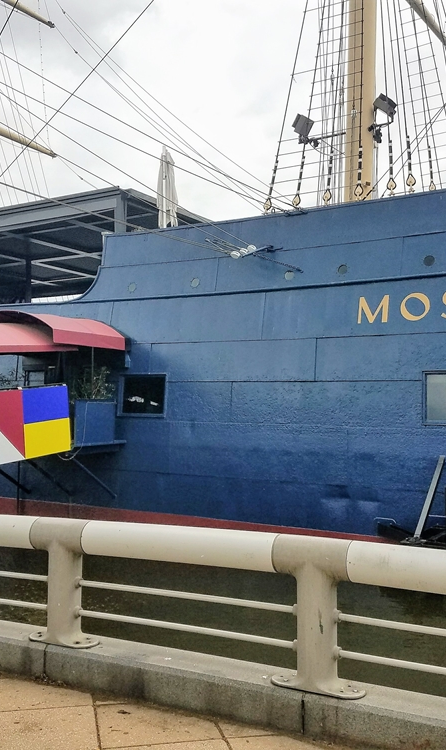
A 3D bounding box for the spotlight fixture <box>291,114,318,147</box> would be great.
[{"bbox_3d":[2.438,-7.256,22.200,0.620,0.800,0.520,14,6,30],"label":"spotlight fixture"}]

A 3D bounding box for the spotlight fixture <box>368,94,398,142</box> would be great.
[{"bbox_3d":[4.523,-7.274,21.300,0.650,1.150,0.550,-11,-7,30],"label":"spotlight fixture"}]

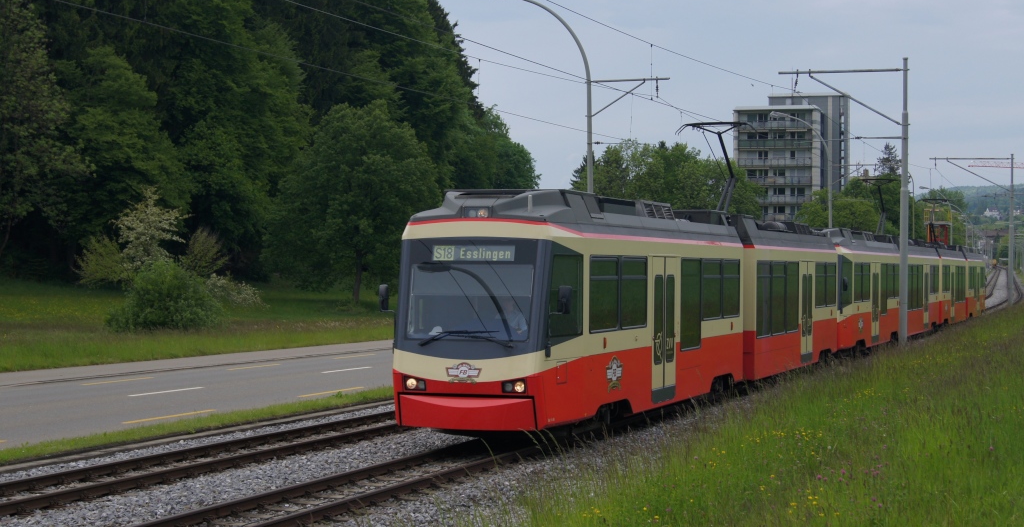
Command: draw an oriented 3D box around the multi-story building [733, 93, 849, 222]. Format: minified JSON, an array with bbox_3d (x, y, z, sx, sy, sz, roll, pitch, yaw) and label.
[{"bbox_3d":[43.000,-10.500,259.000,15.800,30.000,17.000,0,0,17],"label":"multi-story building"}]

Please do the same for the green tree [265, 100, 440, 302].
[{"bbox_3d":[-8.900,-3.450,95.000,9.800,11.400,9.600,0,0,0],"label":"green tree"}]

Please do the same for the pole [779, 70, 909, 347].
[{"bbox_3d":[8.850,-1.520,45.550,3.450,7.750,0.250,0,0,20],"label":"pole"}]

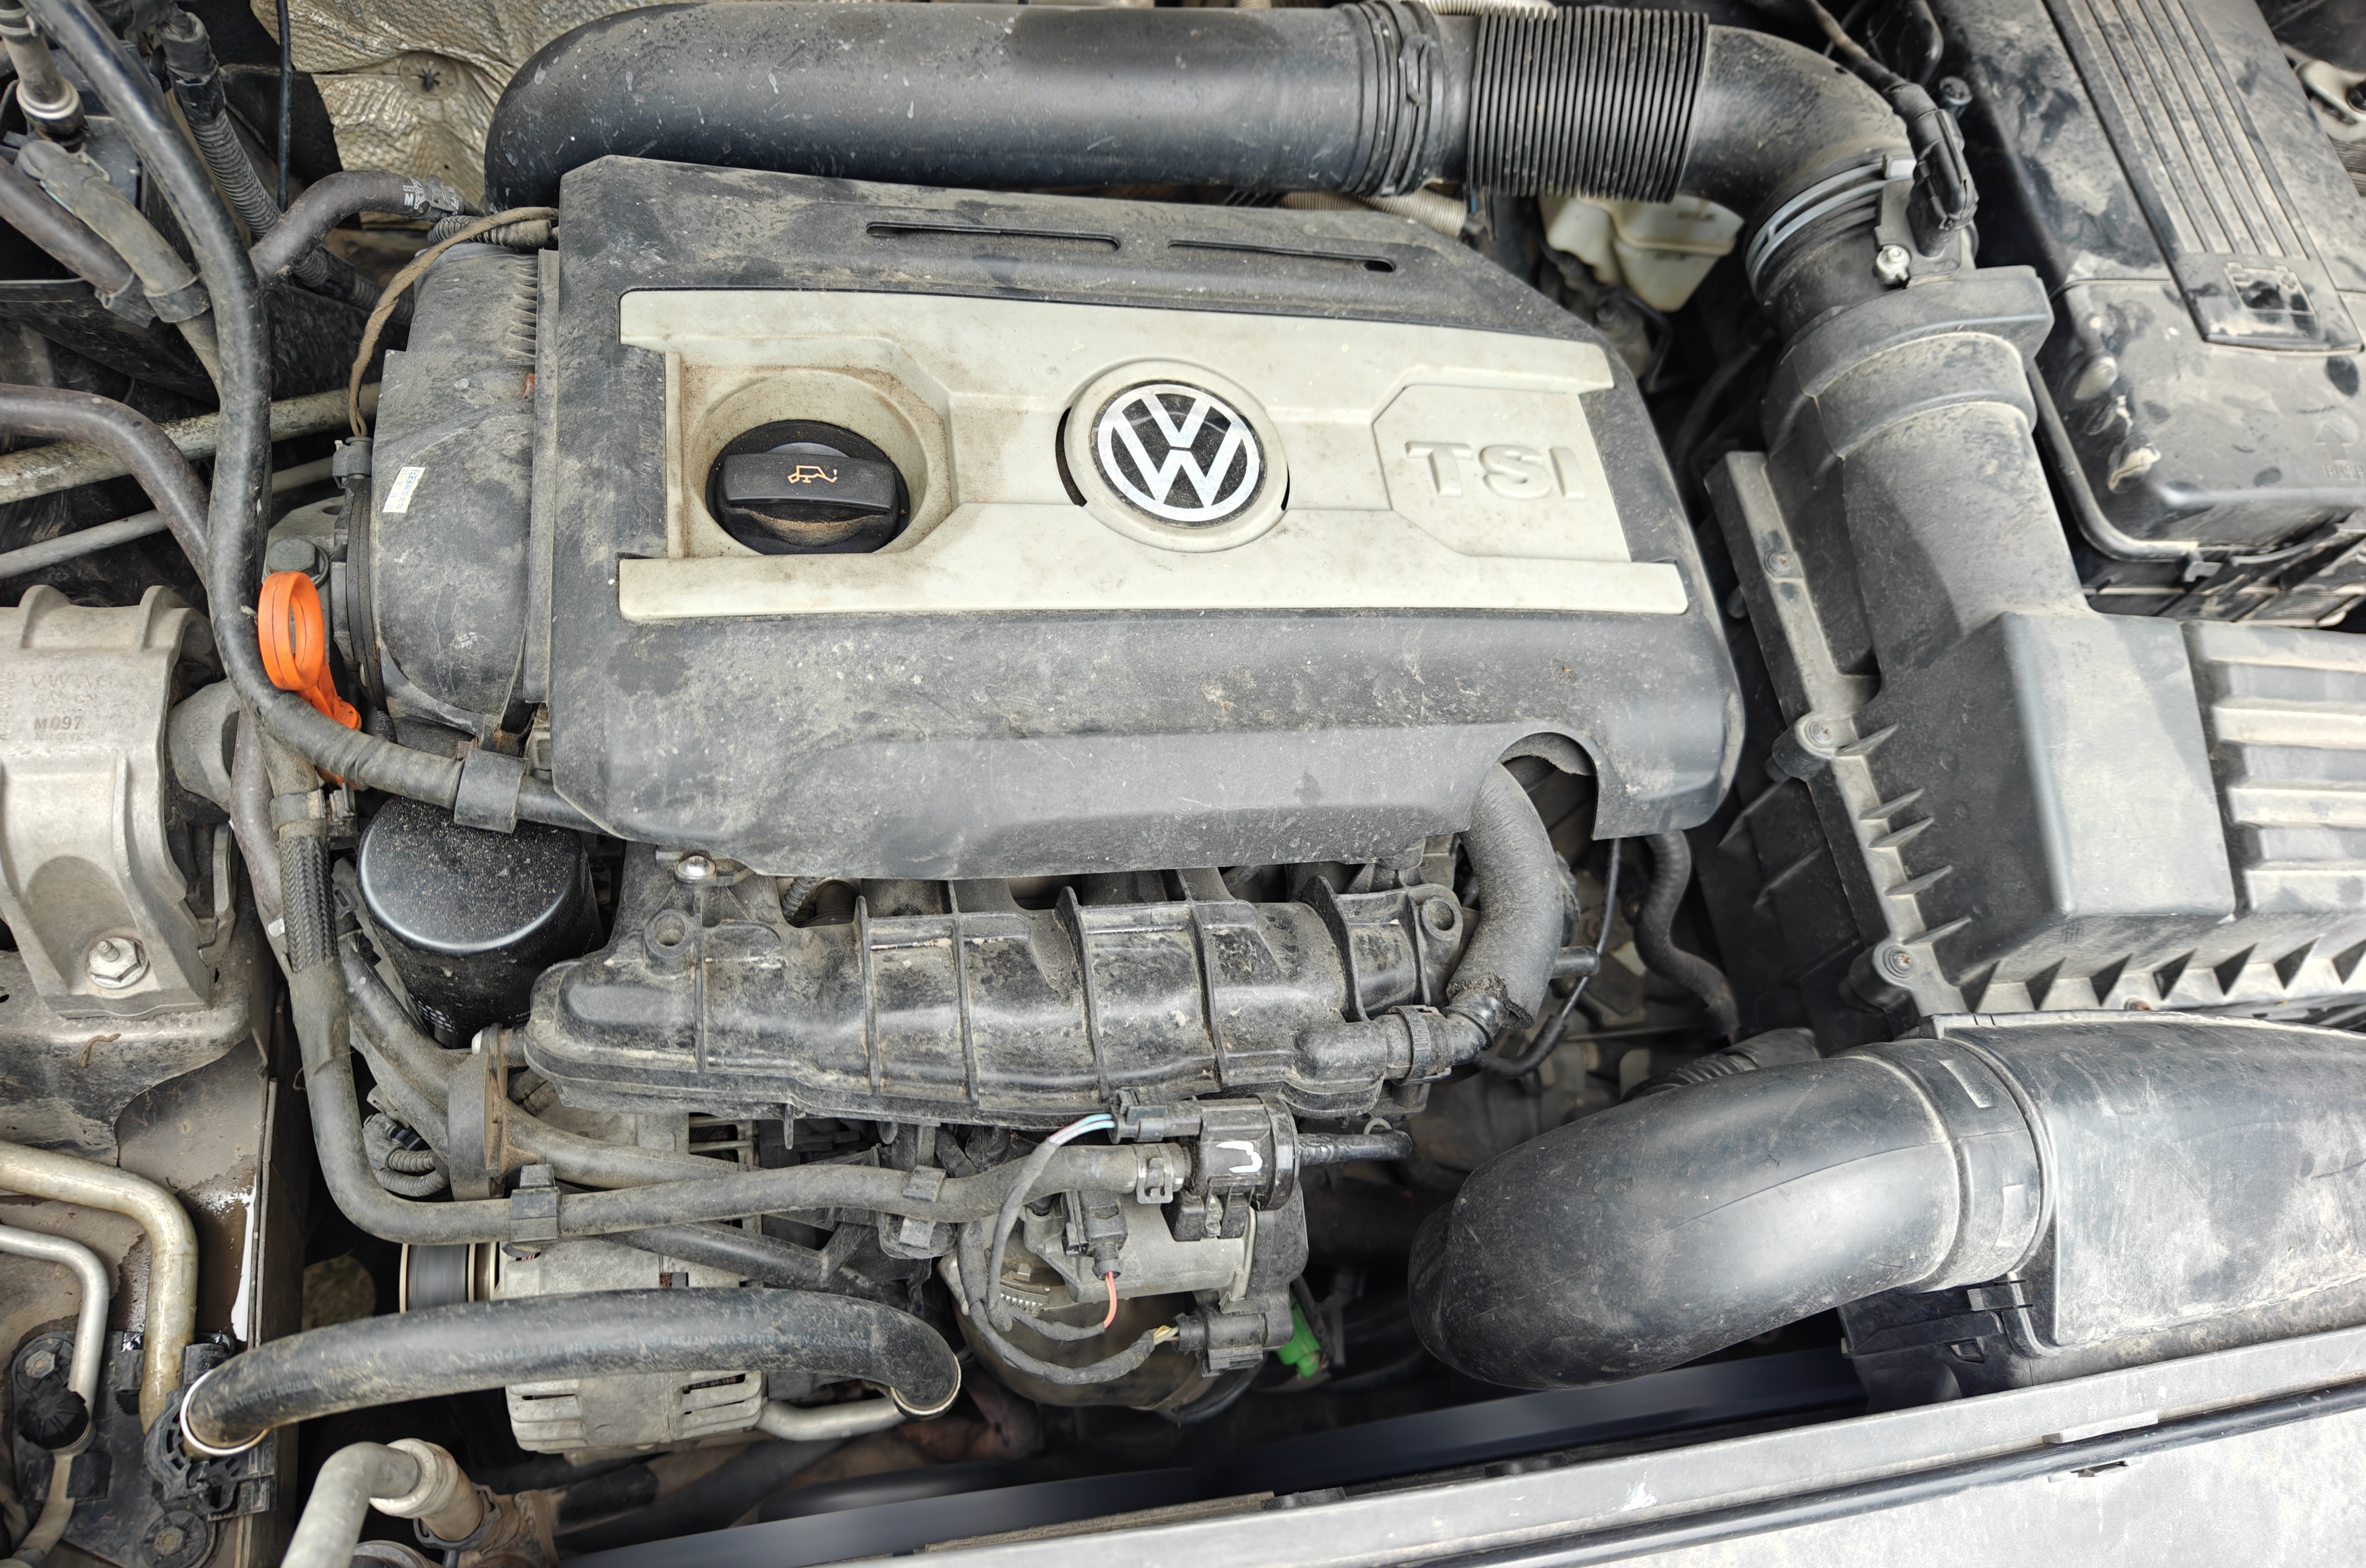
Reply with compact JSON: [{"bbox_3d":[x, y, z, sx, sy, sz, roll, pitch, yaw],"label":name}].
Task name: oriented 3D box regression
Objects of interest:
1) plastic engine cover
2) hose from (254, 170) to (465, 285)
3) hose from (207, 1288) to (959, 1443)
[{"bbox_3d":[-0.025,-0.098,0.594,0.500,0.098,0.263,-1,65,-17],"label":"plastic engine cover"},{"bbox_3d":[-0.323,-0.220,0.617,0.089,0.038,0.026,-17,71,-23],"label":"hose"},{"bbox_3d":[-0.194,0.193,0.521,0.247,0.058,0.041,3,64,-15],"label":"hose"}]

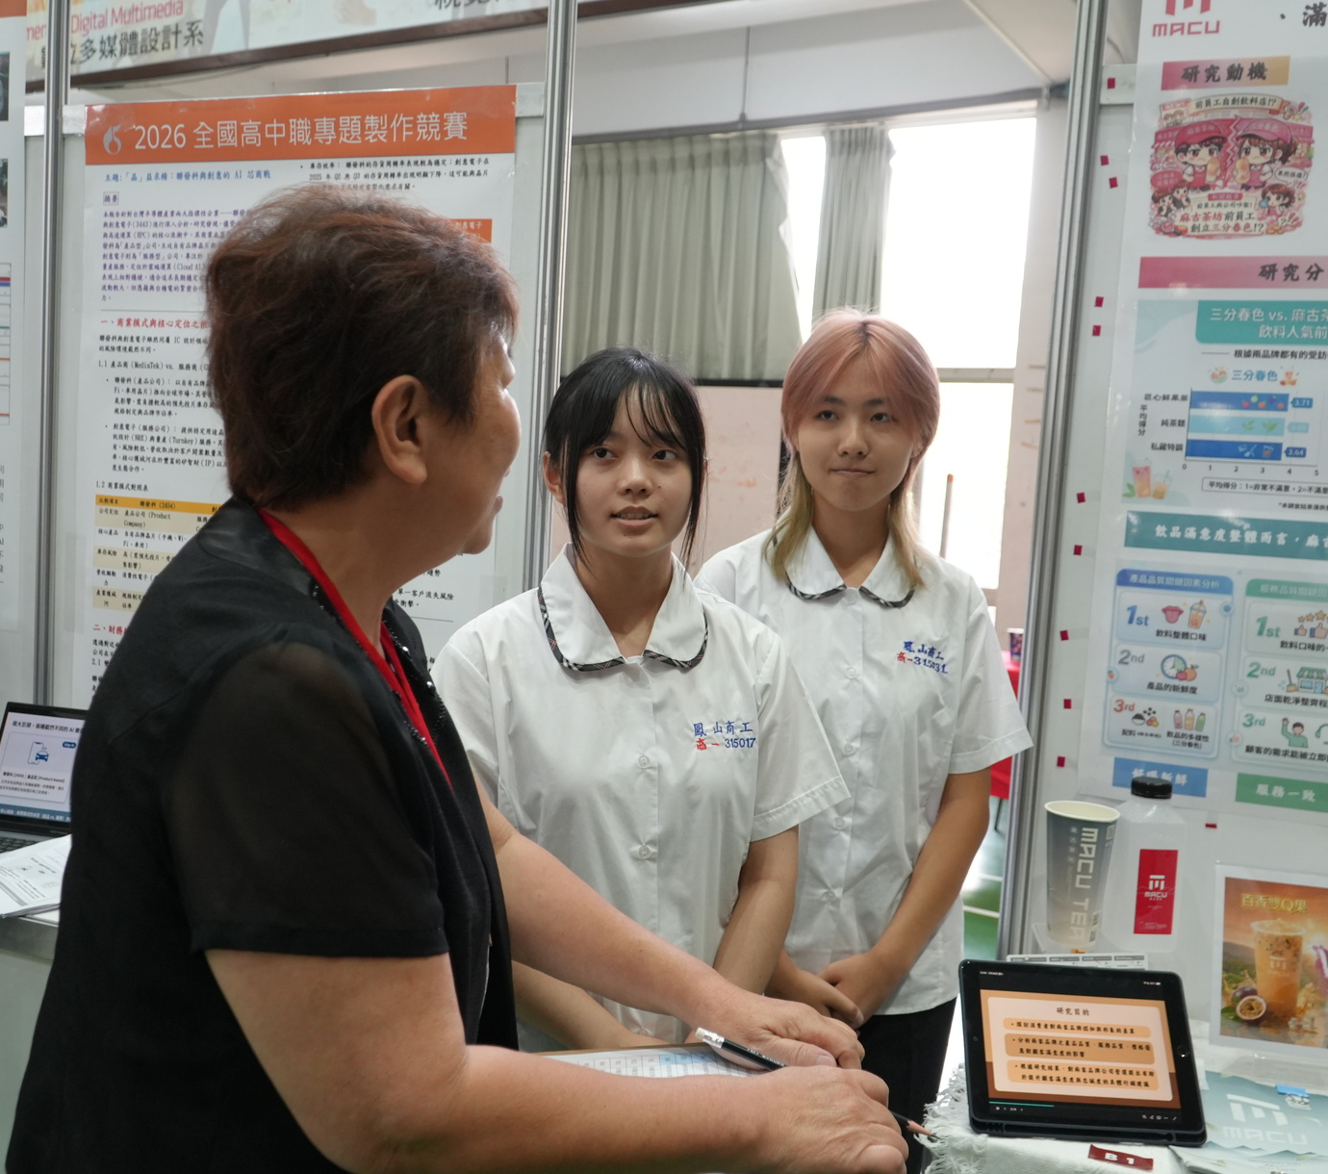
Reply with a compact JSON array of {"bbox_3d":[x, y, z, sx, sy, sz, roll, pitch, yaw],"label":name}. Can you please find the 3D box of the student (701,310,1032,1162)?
[{"bbox_3d":[0.212,0.492,1.623,0.450,1.648,0.310,3,5,-2],"label":"student"}]

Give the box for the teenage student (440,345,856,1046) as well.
[{"bbox_3d":[-0.047,0.537,1.414,0.450,1.571,0.320,2,5,-11],"label":"teenage student"}]

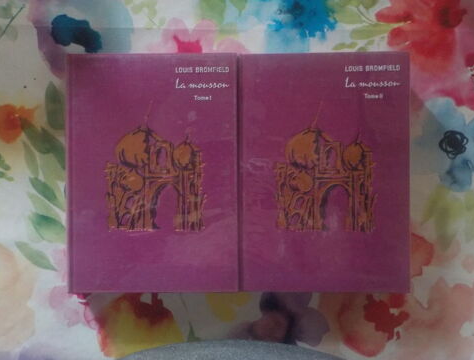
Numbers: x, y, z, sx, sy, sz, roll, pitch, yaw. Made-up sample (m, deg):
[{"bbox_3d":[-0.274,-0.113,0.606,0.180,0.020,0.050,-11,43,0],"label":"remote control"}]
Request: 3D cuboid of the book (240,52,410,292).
[{"bbox_3d":[0.075,-0.006,0.368,0.145,0.025,0.205,0,90,0],"label":"book"}]

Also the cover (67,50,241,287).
[{"bbox_3d":[-0.072,-0.006,0.368,0.145,0.025,0.205,0,90,0],"label":"cover"}]

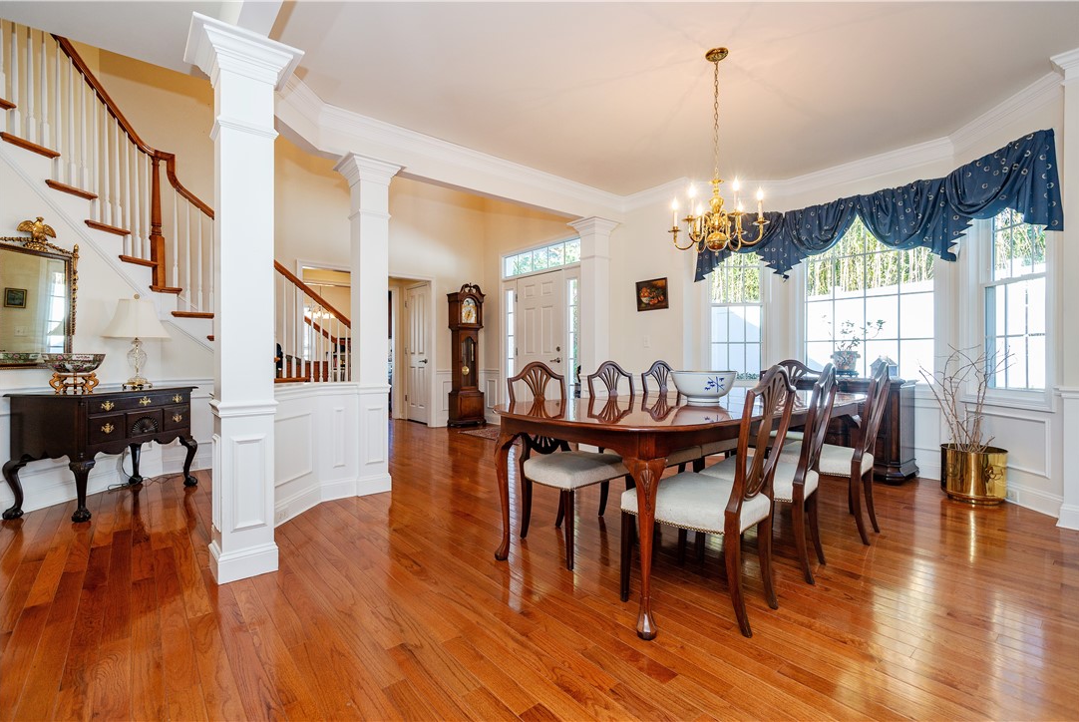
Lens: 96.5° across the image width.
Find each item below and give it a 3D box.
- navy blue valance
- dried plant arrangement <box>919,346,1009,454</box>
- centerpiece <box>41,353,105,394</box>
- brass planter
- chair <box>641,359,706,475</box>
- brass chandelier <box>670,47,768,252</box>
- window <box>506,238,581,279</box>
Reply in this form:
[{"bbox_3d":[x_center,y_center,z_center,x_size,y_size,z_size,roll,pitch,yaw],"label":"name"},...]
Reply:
[{"bbox_3d":[2.621,-1.118,4.031,0.760,0.680,2.450,0,1,-39],"label":"navy blue valance"},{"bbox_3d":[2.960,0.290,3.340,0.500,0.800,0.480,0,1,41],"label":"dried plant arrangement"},{"bbox_3d":[-2.980,0.080,3.090,0.285,0.250,0.285,0,0,-6],"label":"centerpiece"},{"bbox_3d":[3.042,0.791,3.372,0.355,0.356,0.355,0,1,-39],"label":"brass planter"},{"bbox_3d":[1.038,0.481,3.315,0.490,0.960,0.550,0,1,-41],"label":"chair"},{"bbox_3d":[1.013,-1.181,2.739,0.560,1.160,0.560,0,1,-39],"label":"brass chandelier"},{"bbox_3d":[0.016,-1.298,6.220,0.090,0.360,1.720,0,1,-39],"label":"window"}]

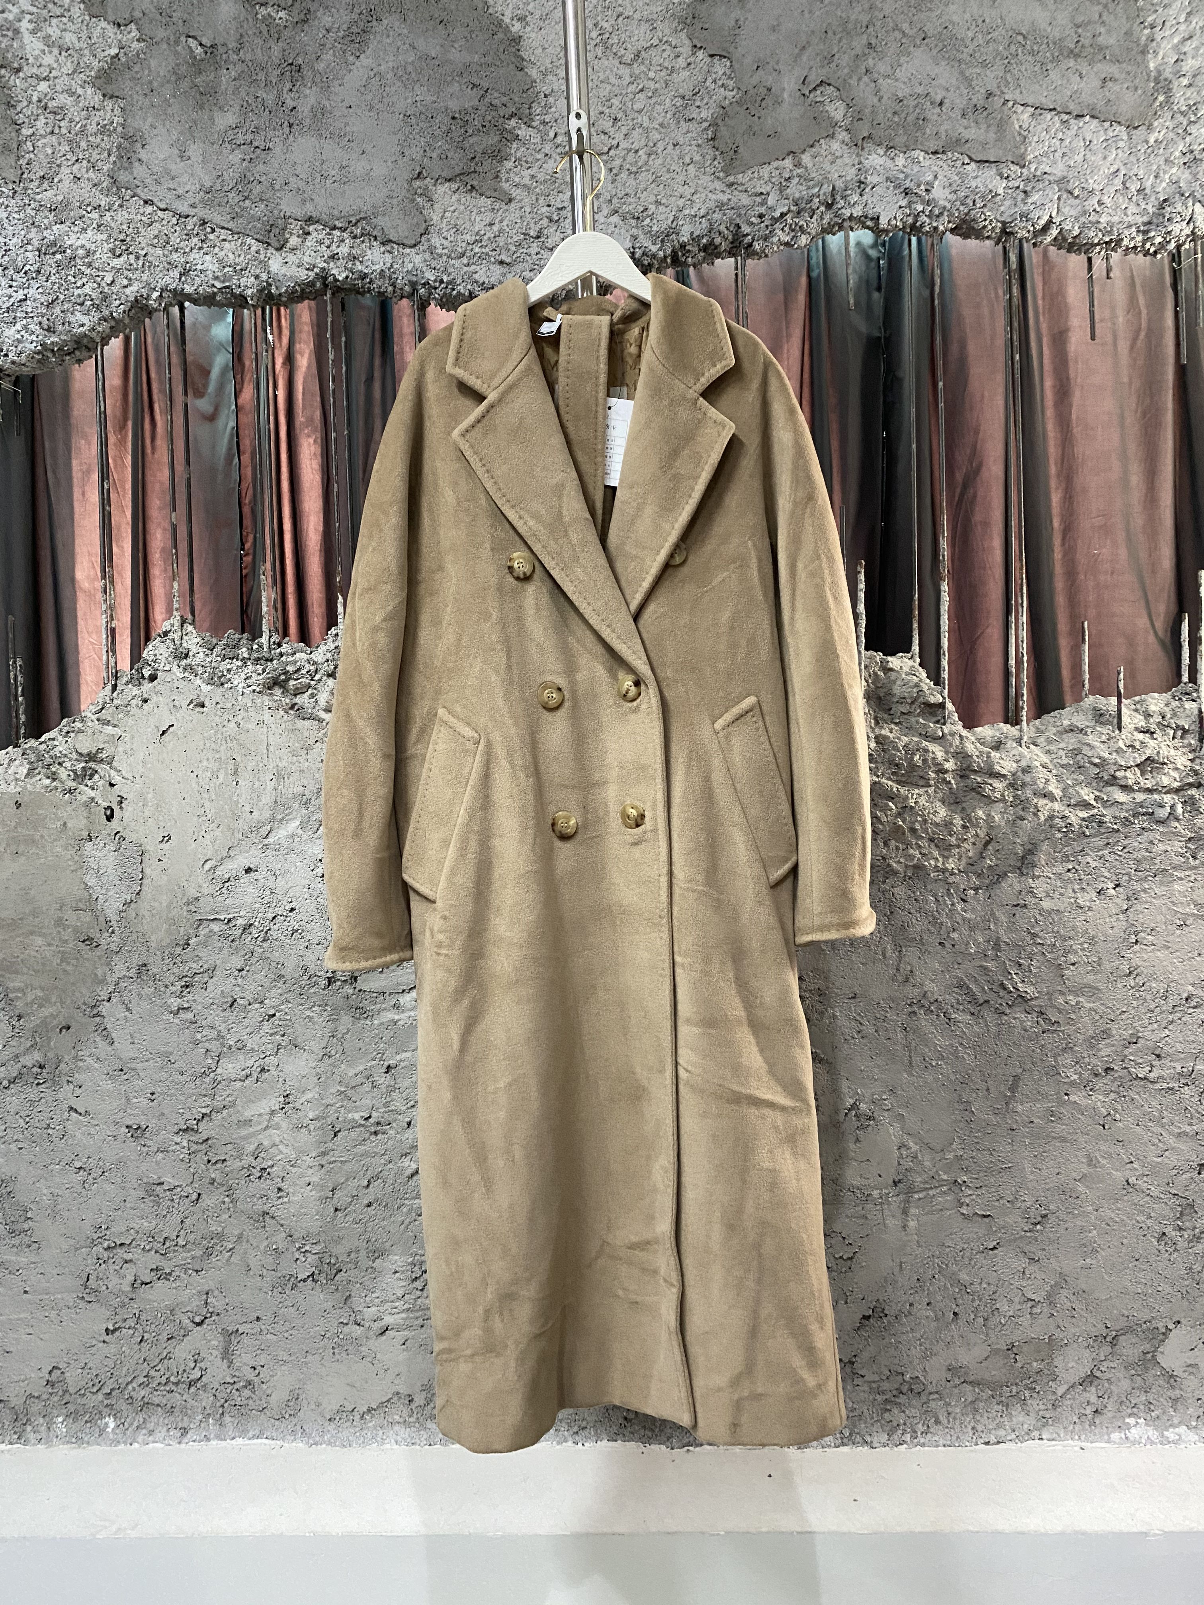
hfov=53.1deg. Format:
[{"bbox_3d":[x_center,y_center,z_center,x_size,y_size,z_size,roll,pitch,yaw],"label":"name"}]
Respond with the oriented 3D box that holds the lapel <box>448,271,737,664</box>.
[{"bbox_3d":[-0.011,-0.362,1.300,0.305,0.415,0.115,-2,0,0],"label":"lapel"}]

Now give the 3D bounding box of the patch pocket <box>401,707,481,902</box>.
[{"bbox_3d":[-0.174,0.003,1.300,0.062,0.195,0.028,12,0,20],"label":"patch pocket"}]

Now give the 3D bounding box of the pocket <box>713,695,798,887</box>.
[{"bbox_3d":[0.167,-0.011,1.300,0.064,0.195,0.028,-14,0,-22],"label":"pocket"}]

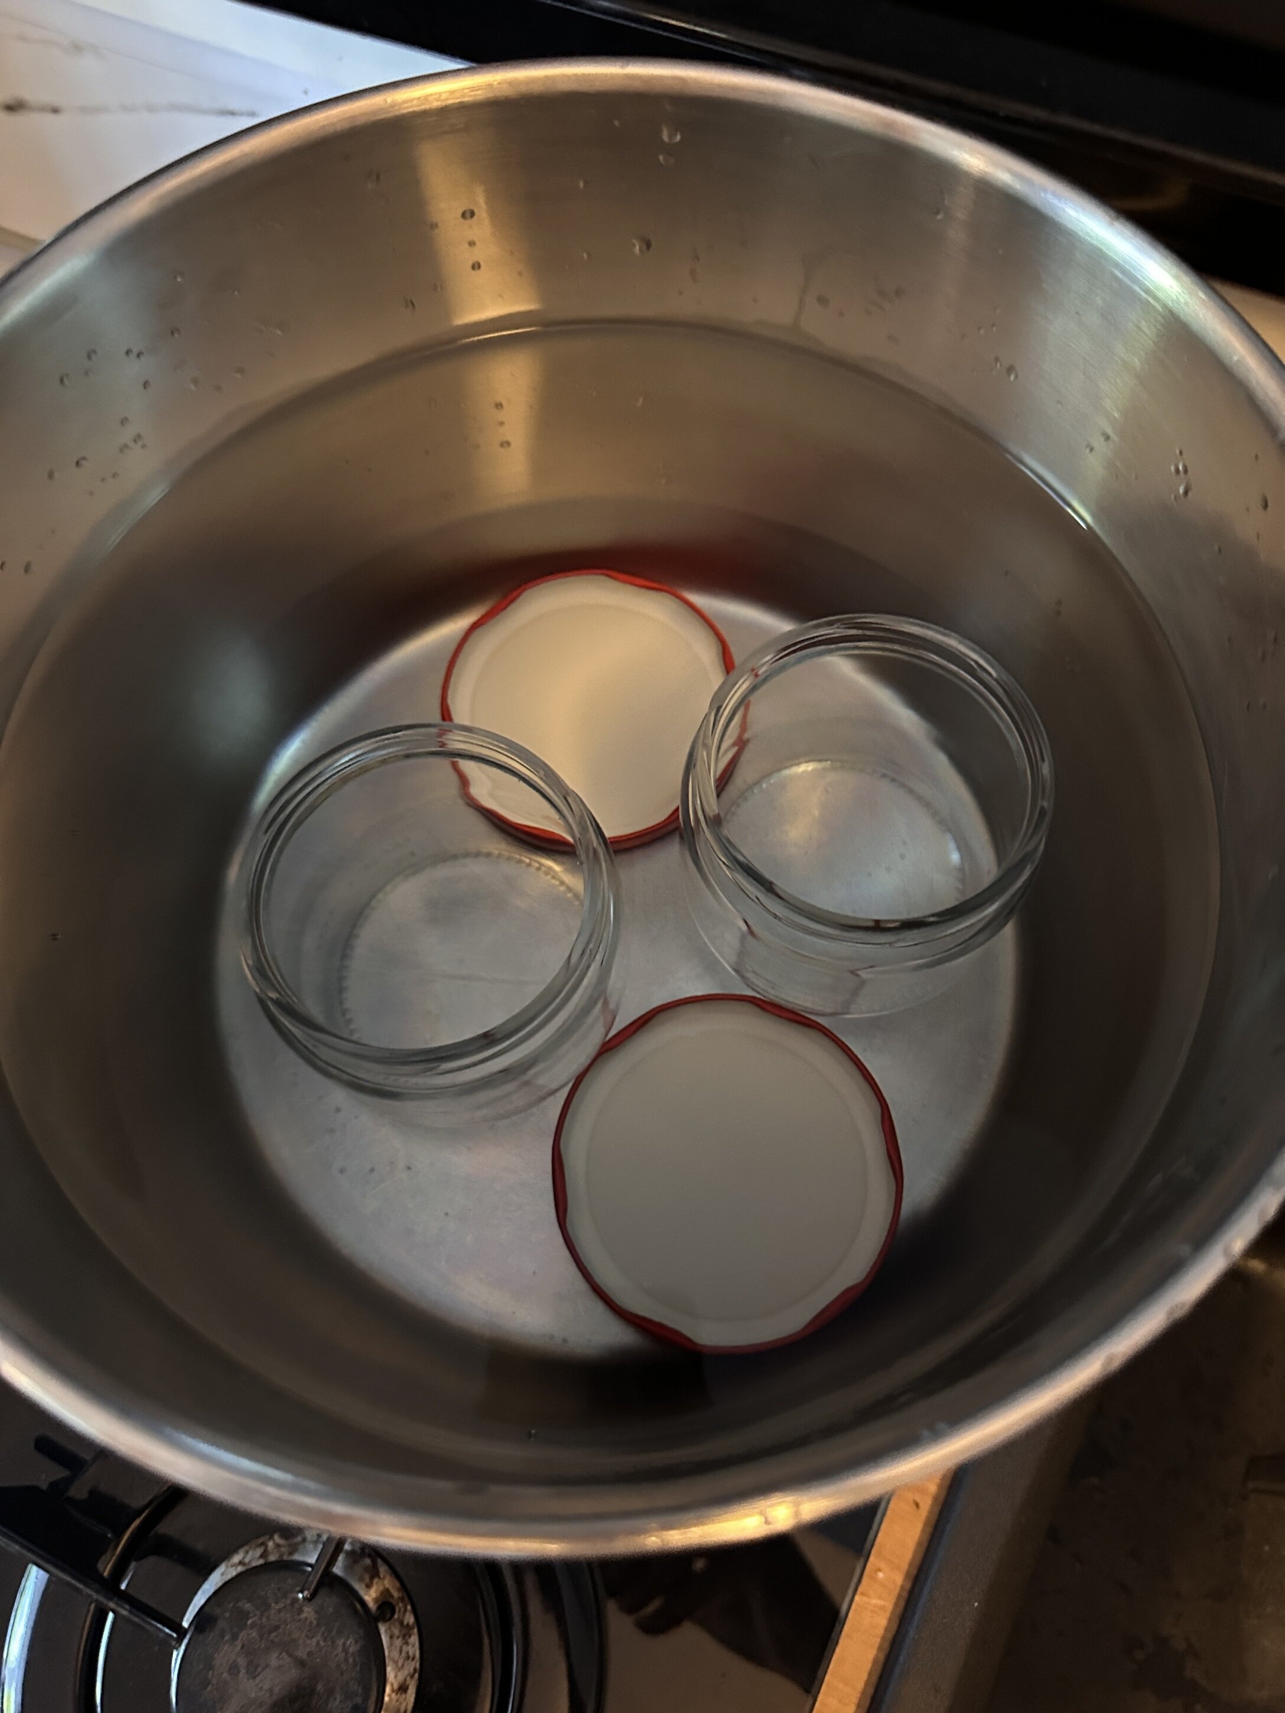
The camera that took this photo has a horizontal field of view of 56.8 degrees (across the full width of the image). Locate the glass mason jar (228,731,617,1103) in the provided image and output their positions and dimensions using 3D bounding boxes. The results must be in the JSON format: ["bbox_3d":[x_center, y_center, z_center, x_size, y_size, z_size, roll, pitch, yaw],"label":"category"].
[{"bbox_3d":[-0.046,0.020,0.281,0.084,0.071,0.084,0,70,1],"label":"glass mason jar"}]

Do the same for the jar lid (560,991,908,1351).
[{"bbox_3d":[0.021,0.077,0.297,0.086,0.011,0.086,0,70,1],"label":"jar lid"}]

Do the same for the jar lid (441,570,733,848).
[{"bbox_3d":[-0.013,-0.039,0.327,0.086,0.011,0.086,0,70,1],"label":"jar lid"}]

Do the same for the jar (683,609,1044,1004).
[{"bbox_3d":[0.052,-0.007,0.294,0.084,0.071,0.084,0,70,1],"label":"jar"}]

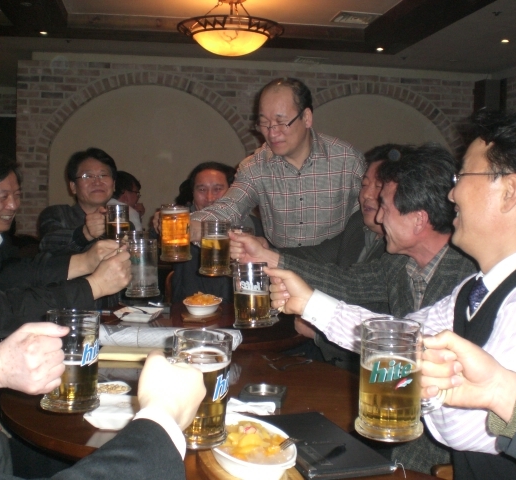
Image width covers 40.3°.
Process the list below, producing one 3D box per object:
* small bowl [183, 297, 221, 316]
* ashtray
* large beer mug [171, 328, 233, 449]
[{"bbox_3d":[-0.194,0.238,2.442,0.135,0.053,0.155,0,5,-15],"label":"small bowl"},{"bbox_3d":[0.012,0.351,1.588,0.095,0.023,0.095,2,5,9],"label":"ashtray"},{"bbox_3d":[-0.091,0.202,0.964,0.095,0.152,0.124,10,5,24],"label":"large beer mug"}]

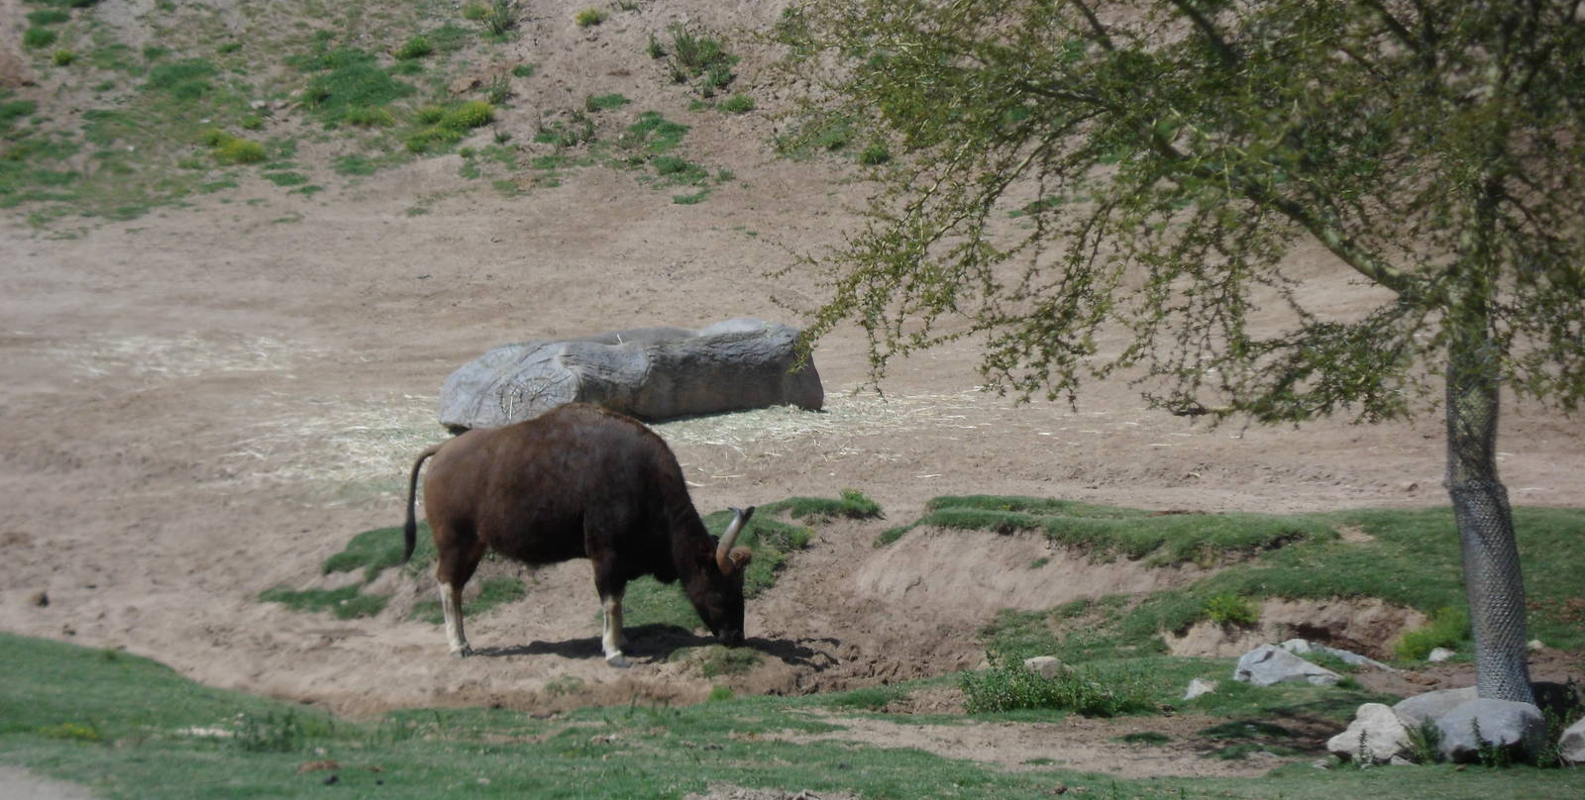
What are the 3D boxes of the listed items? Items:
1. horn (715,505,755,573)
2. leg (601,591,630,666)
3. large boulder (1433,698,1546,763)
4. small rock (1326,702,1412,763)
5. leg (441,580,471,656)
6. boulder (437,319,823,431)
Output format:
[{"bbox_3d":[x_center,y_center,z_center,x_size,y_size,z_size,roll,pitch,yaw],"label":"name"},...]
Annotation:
[{"bbox_3d":[-0.344,0.831,73.800,0.180,0.400,0.270,2,7,15],"label":"horn"},{"bbox_3d":[-1.057,1.364,73.800,0.150,0.460,0.130,2,7,15],"label":"leg"},{"bbox_3d":[3.882,1.836,68.800,0.610,0.320,0.500,0,7,0],"label":"large boulder"},{"bbox_3d":[3.211,1.853,68.800,0.470,0.310,0.400,0,7,0],"label":"small rock"},{"bbox_3d":[-2.010,1.314,73.900,0.155,0.445,0.130,2,7,15],"label":"leg"},{"bbox_3d":[-1.077,-0.172,81.700,2.300,0.620,1.100,-3,7,-20],"label":"boulder"}]

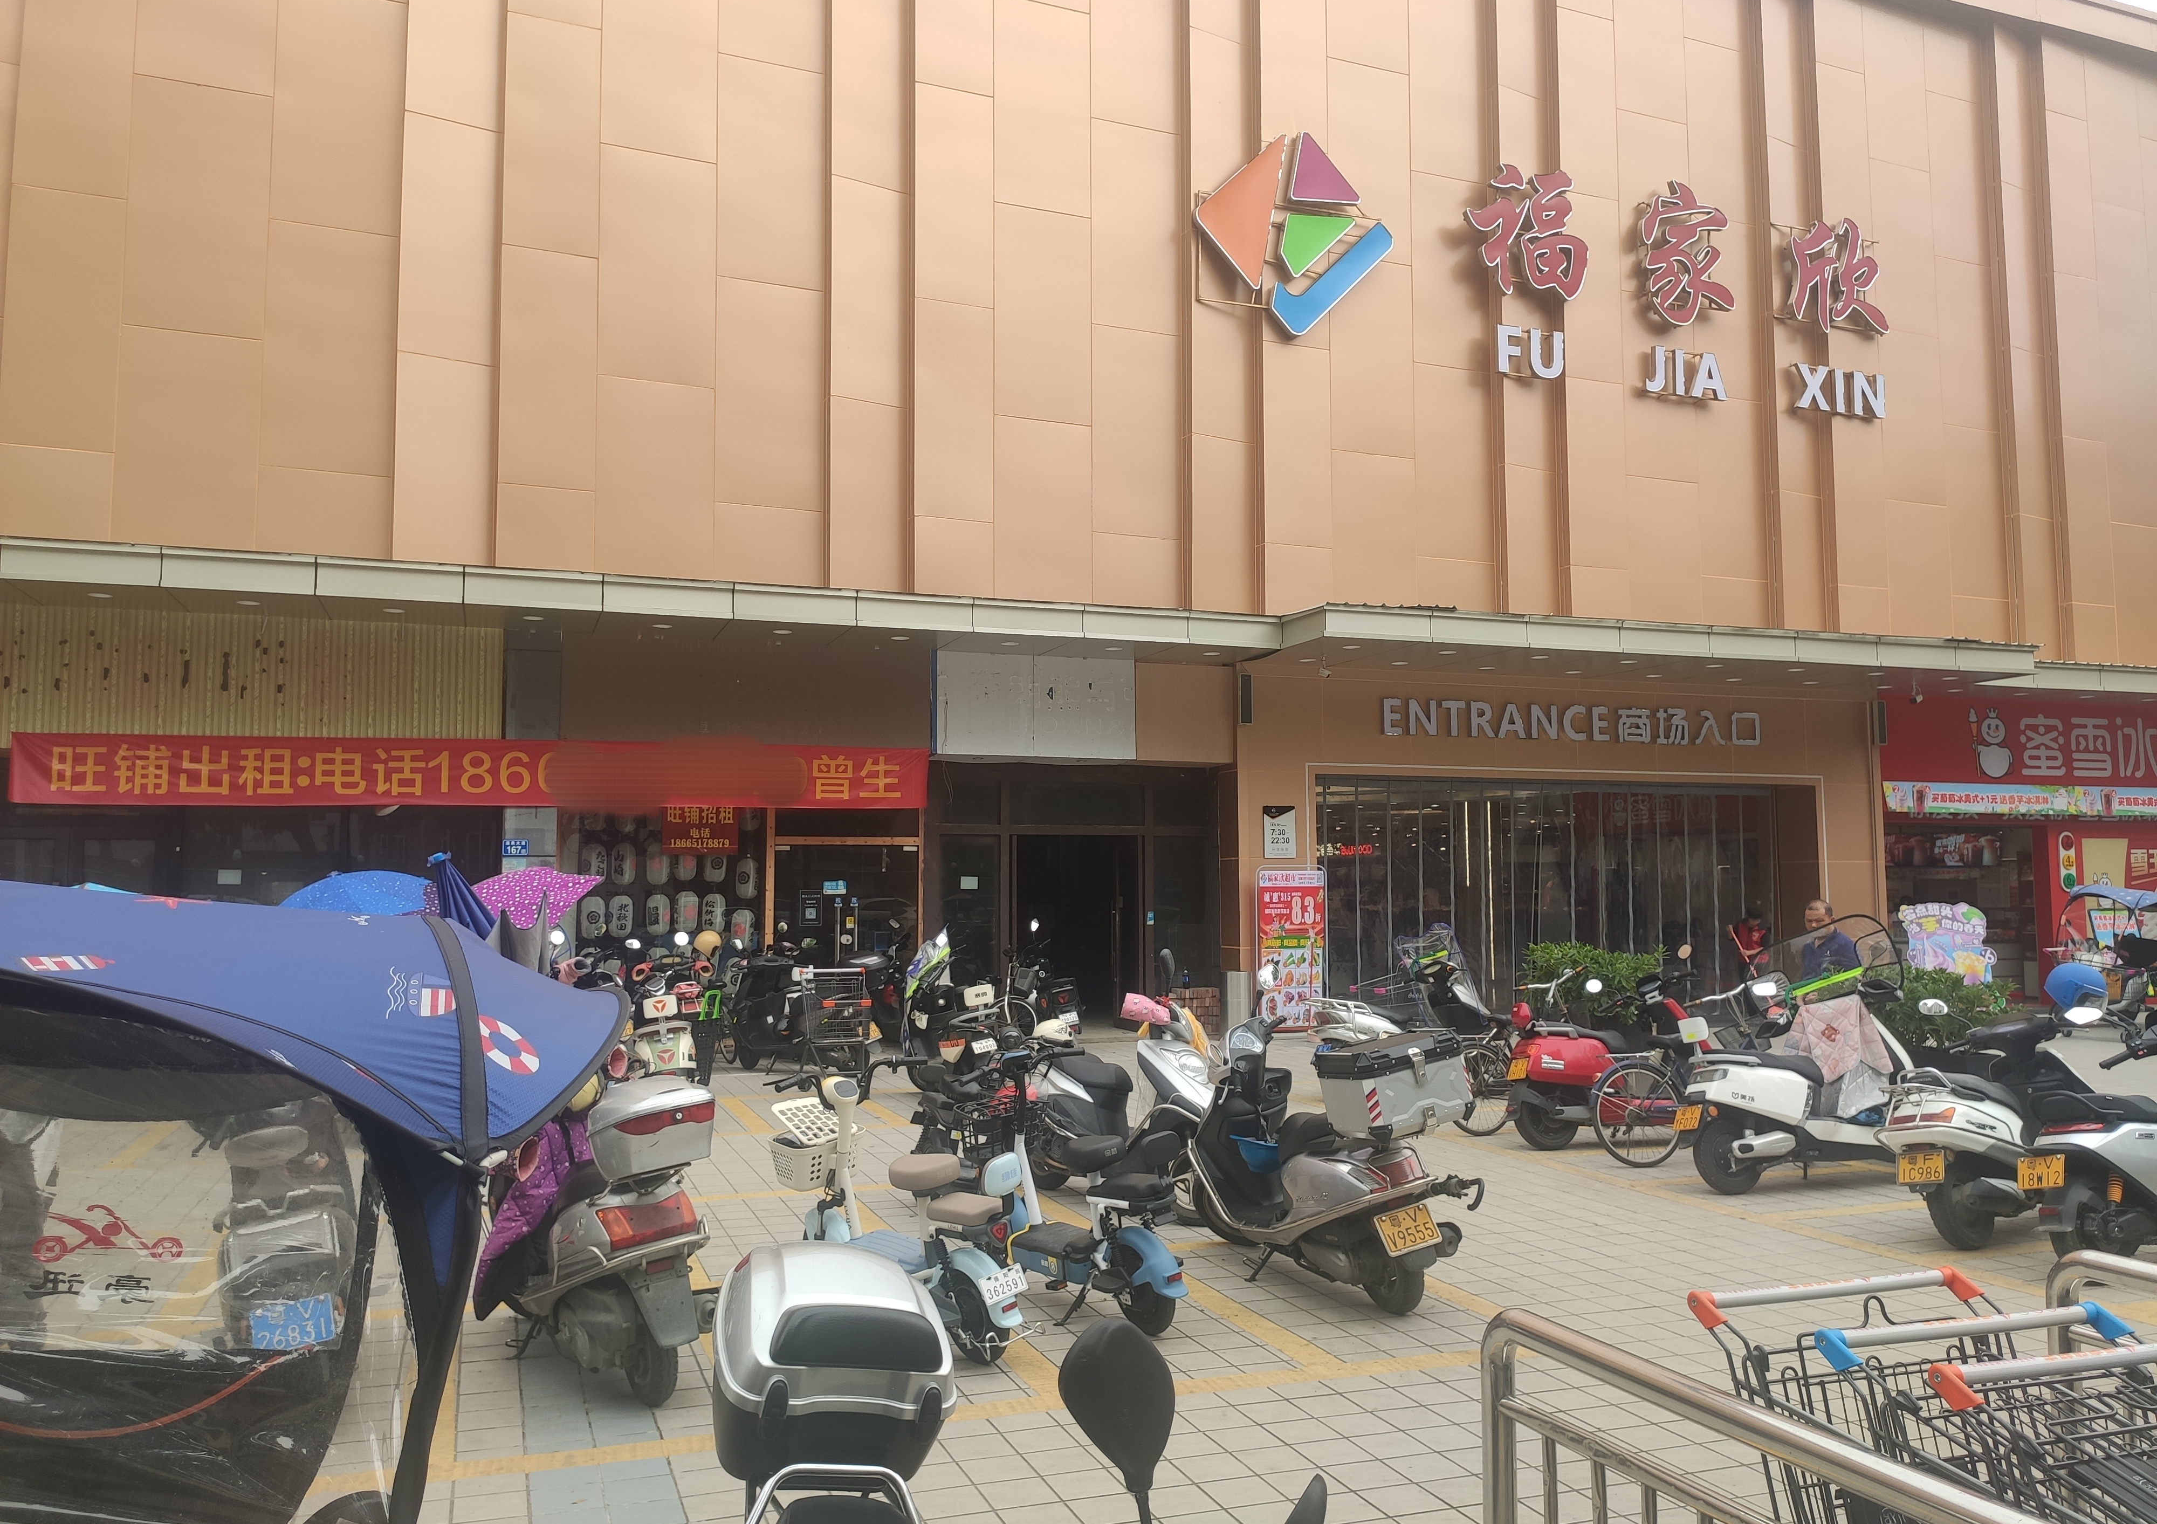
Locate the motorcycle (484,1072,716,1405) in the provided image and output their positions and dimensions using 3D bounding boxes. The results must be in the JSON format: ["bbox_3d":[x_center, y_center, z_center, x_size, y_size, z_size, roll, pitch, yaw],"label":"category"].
[{"bbox_3d":[-1.701,1.555,5.830,0.720,1.150,1.820,2,-5,-25],"label":"motorcycle"}]

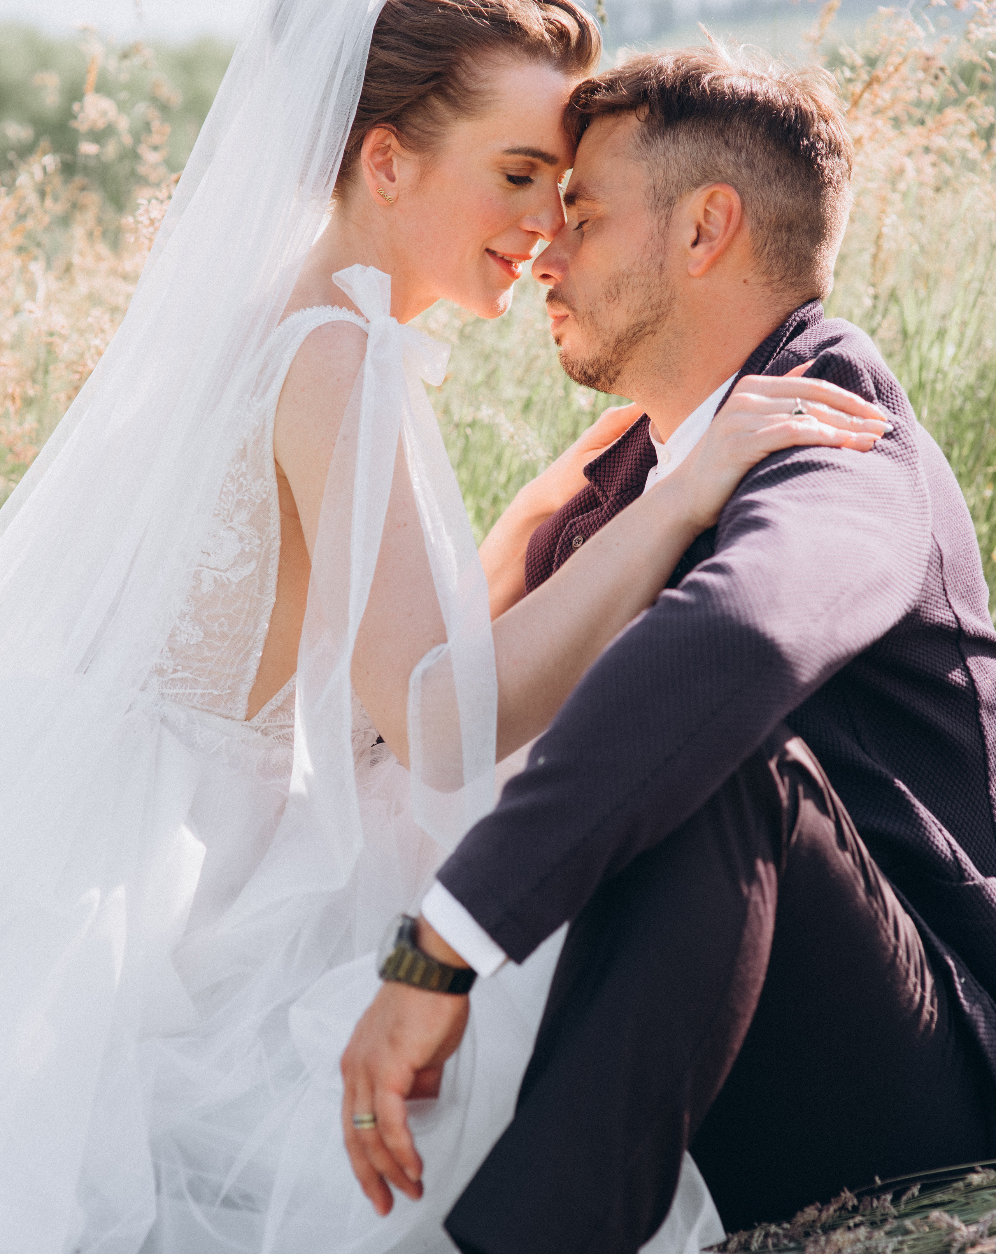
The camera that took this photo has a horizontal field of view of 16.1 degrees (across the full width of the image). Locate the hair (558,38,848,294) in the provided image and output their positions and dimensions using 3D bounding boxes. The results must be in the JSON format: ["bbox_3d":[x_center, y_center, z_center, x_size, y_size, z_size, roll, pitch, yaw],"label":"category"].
[{"bbox_3d":[0.148,-0.320,2.480,0.205,0.178,0.170,-3,7,18],"label":"hair"}]

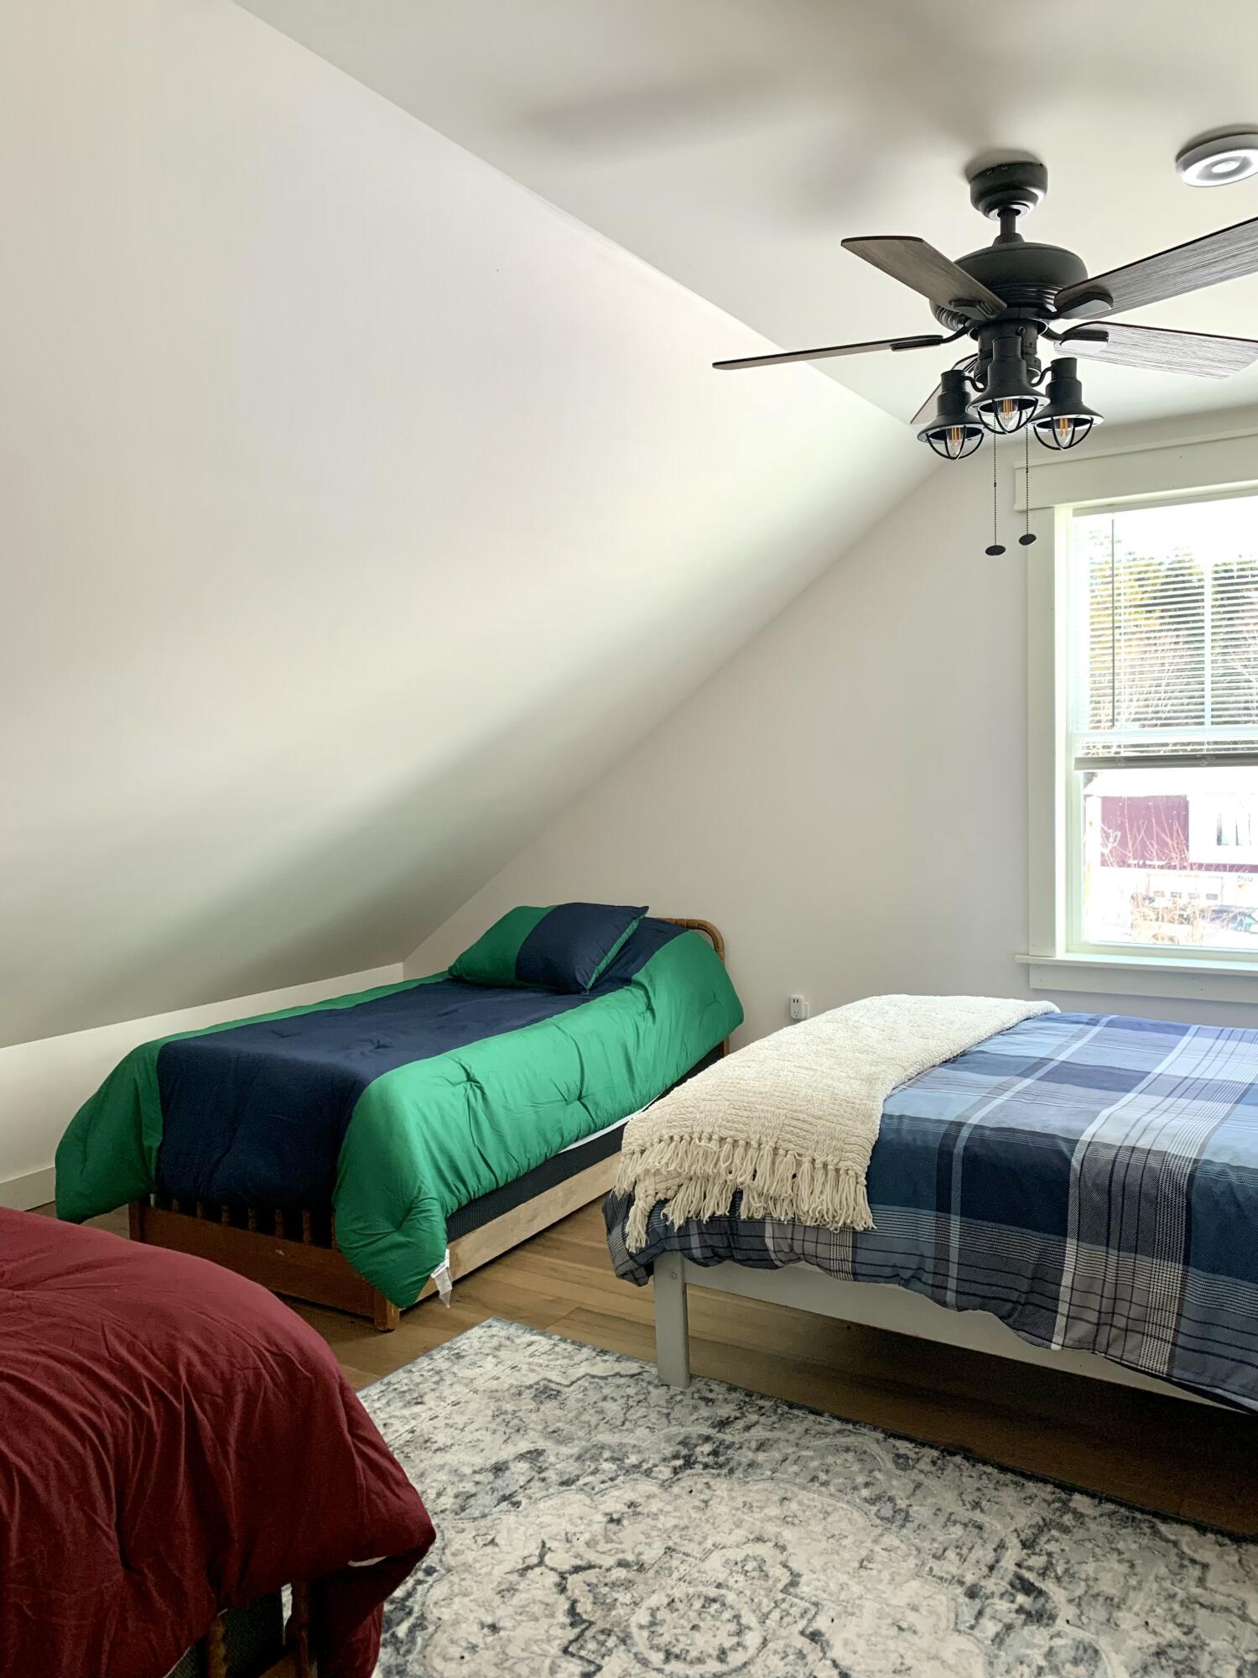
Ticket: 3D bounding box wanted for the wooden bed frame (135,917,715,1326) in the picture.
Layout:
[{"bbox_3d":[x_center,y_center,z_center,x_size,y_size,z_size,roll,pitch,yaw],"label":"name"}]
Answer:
[{"bbox_3d":[-0.575,0.788,4.338,1.022,0.847,1.949,1,4,30],"label":"wooden bed frame"}]

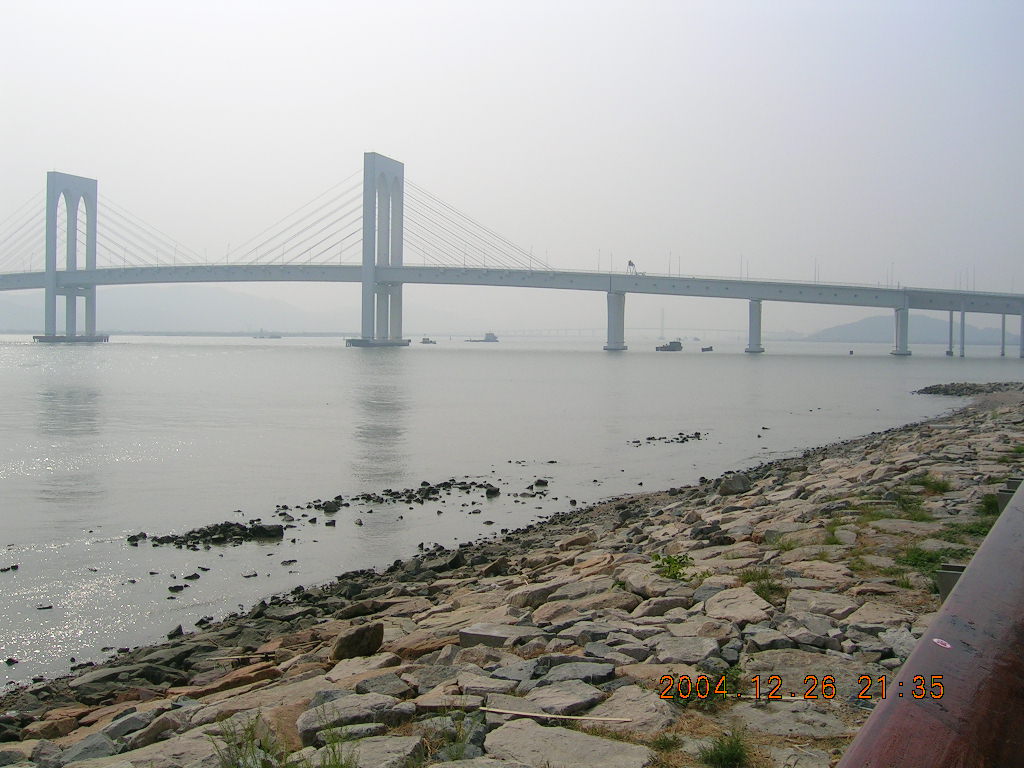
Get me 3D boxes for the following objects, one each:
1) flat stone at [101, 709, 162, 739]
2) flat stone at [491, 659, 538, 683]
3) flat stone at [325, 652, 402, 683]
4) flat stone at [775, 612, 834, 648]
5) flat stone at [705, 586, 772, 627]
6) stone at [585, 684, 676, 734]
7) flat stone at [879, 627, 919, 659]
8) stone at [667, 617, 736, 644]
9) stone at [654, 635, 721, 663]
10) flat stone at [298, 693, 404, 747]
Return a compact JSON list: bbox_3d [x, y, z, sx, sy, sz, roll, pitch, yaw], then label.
[{"bbox_3d":[-3.262,2.910,8.889,0.502,0.136,0.349,-7,-3,-20],"label":"flat stone"},{"bbox_3d":[0.021,2.152,7.682,0.346,0.110,0.343,-5,-1,0],"label":"flat stone"},{"bbox_3d":[-1.301,2.470,9.042,0.634,0.136,0.430,-7,-3,-18],"label":"flat stone"},{"bbox_3d":[2.283,1.938,8.104,0.376,0.174,0.431,-4,0,6],"label":"flat stone"},{"bbox_3d":[1.984,1.978,9.067,0.546,0.150,0.800,-5,0,12],"label":"flat stone"},{"bbox_3d":[0.685,1.877,5.992,0.389,0.119,0.389,-6,4,-40],"label":"stone"},{"bbox_3d":[2.761,1.863,7.397,0.260,0.130,0.360,-3,0,20],"label":"flat stone"},{"bbox_3d":[1.409,1.844,7.763,0.425,0.128,0.351,-4,3,-10],"label":"stone"},{"bbox_3d":[1.304,2.015,7.730,0.482,0.140,0.506,-5,0,10],"label":"stone"},{"bbox_3d":[-1.067,2.207,6.838,0.714,0.170,0.441,-8,-3,-12],"label":"flat stone"}]

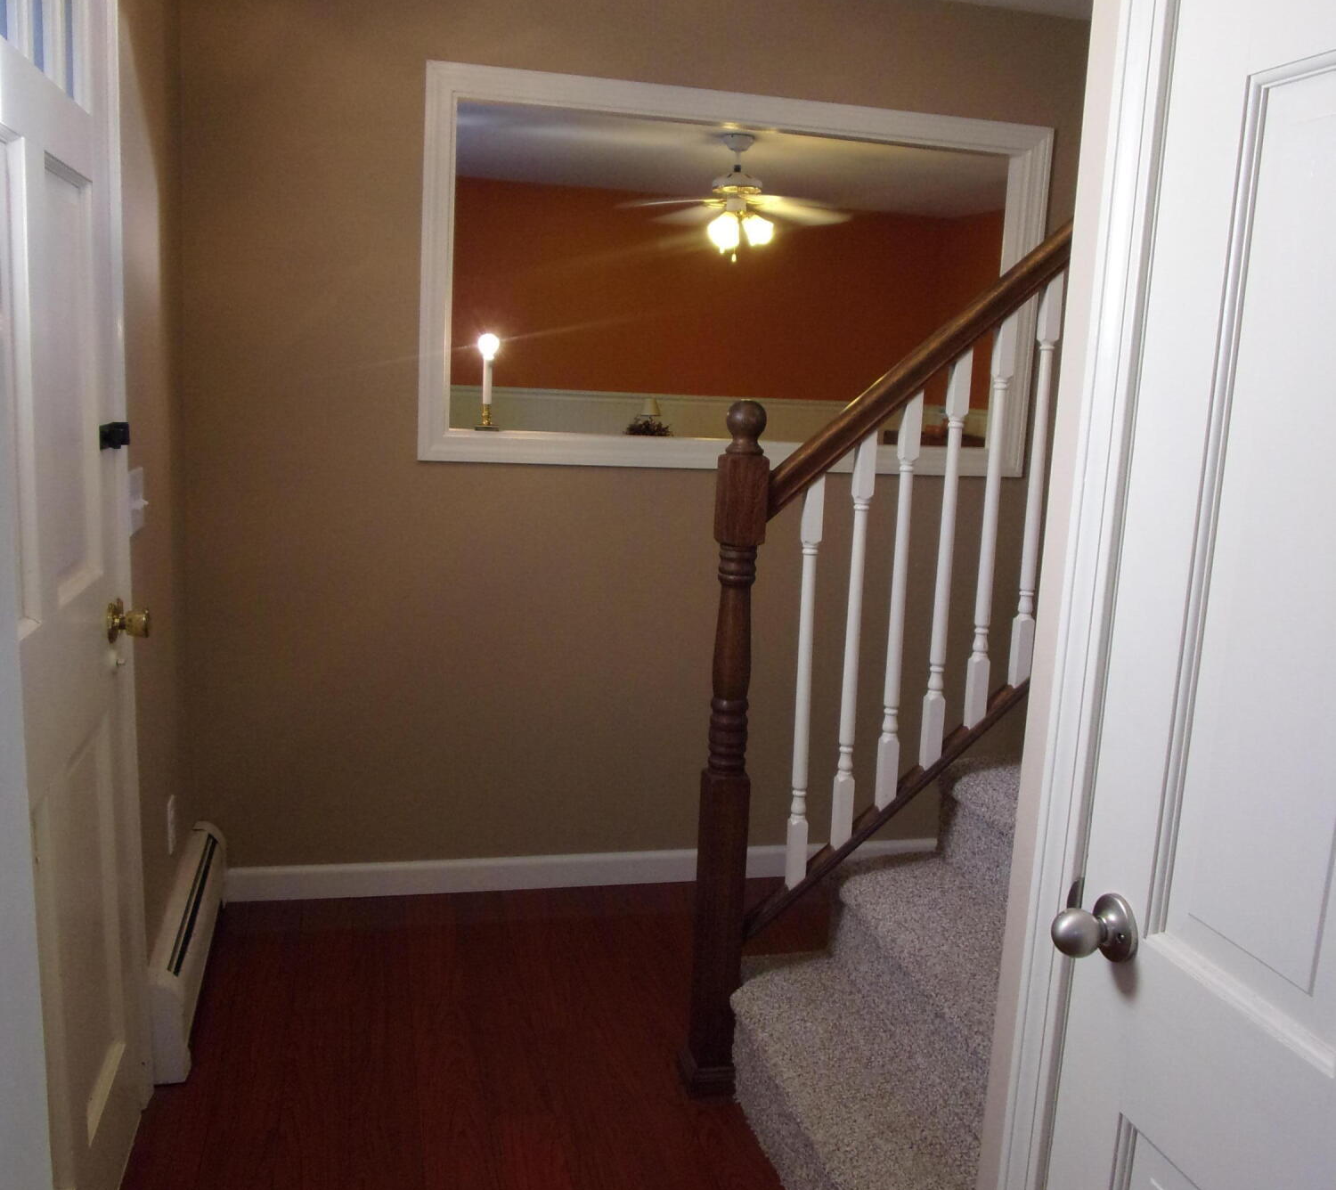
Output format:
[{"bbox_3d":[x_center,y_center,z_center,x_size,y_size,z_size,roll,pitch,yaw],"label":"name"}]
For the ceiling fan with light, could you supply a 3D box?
[{"bbox_3d":[0.291,-1.658,5.143,1.050,0.490,1.050,0,10,-14],"label":"ceiling fan with light"}]

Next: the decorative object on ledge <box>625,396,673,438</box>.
[{"bbox_3d":[-0.048,-0.479,3.321,0.130,0.108,0.115,0,10,-14],"label":"decorative object on ledge"}]

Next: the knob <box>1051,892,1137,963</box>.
[{"bbox_3d":[0.399,0.321,1.180,0.066,0.066,0.066,0,10,-14],"label":"knob"}]

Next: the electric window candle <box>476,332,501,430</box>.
[{"bbox_3d":[-0.467,-0.548,3.194,0.062,0.248,0.062,0,10,-14],"label":"electric window candle"}]

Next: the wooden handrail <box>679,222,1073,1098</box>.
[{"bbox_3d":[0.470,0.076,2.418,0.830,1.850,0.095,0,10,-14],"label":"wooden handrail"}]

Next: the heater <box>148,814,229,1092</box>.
[{"bbox_3d":[-1.073,0.770,2.776,0.080,0.220,0.820,0,10,-14],"label":"heater"}]

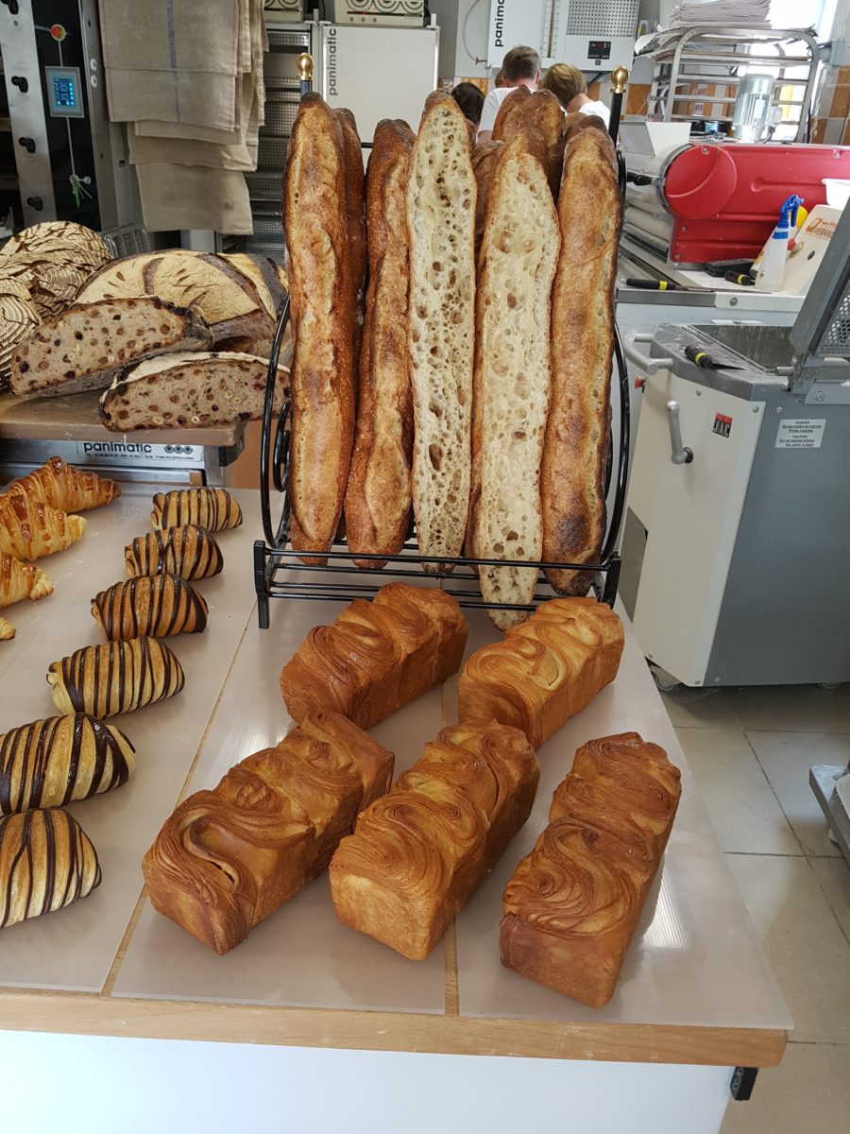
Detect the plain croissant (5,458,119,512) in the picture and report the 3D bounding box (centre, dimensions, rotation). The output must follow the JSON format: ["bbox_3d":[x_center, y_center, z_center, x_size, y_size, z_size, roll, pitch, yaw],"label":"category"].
[{"bbox_3d":[-0.569,-0.131,1.349,0.150,0.063,0.078,-3,27,-12],"label":"plain croissant"}]

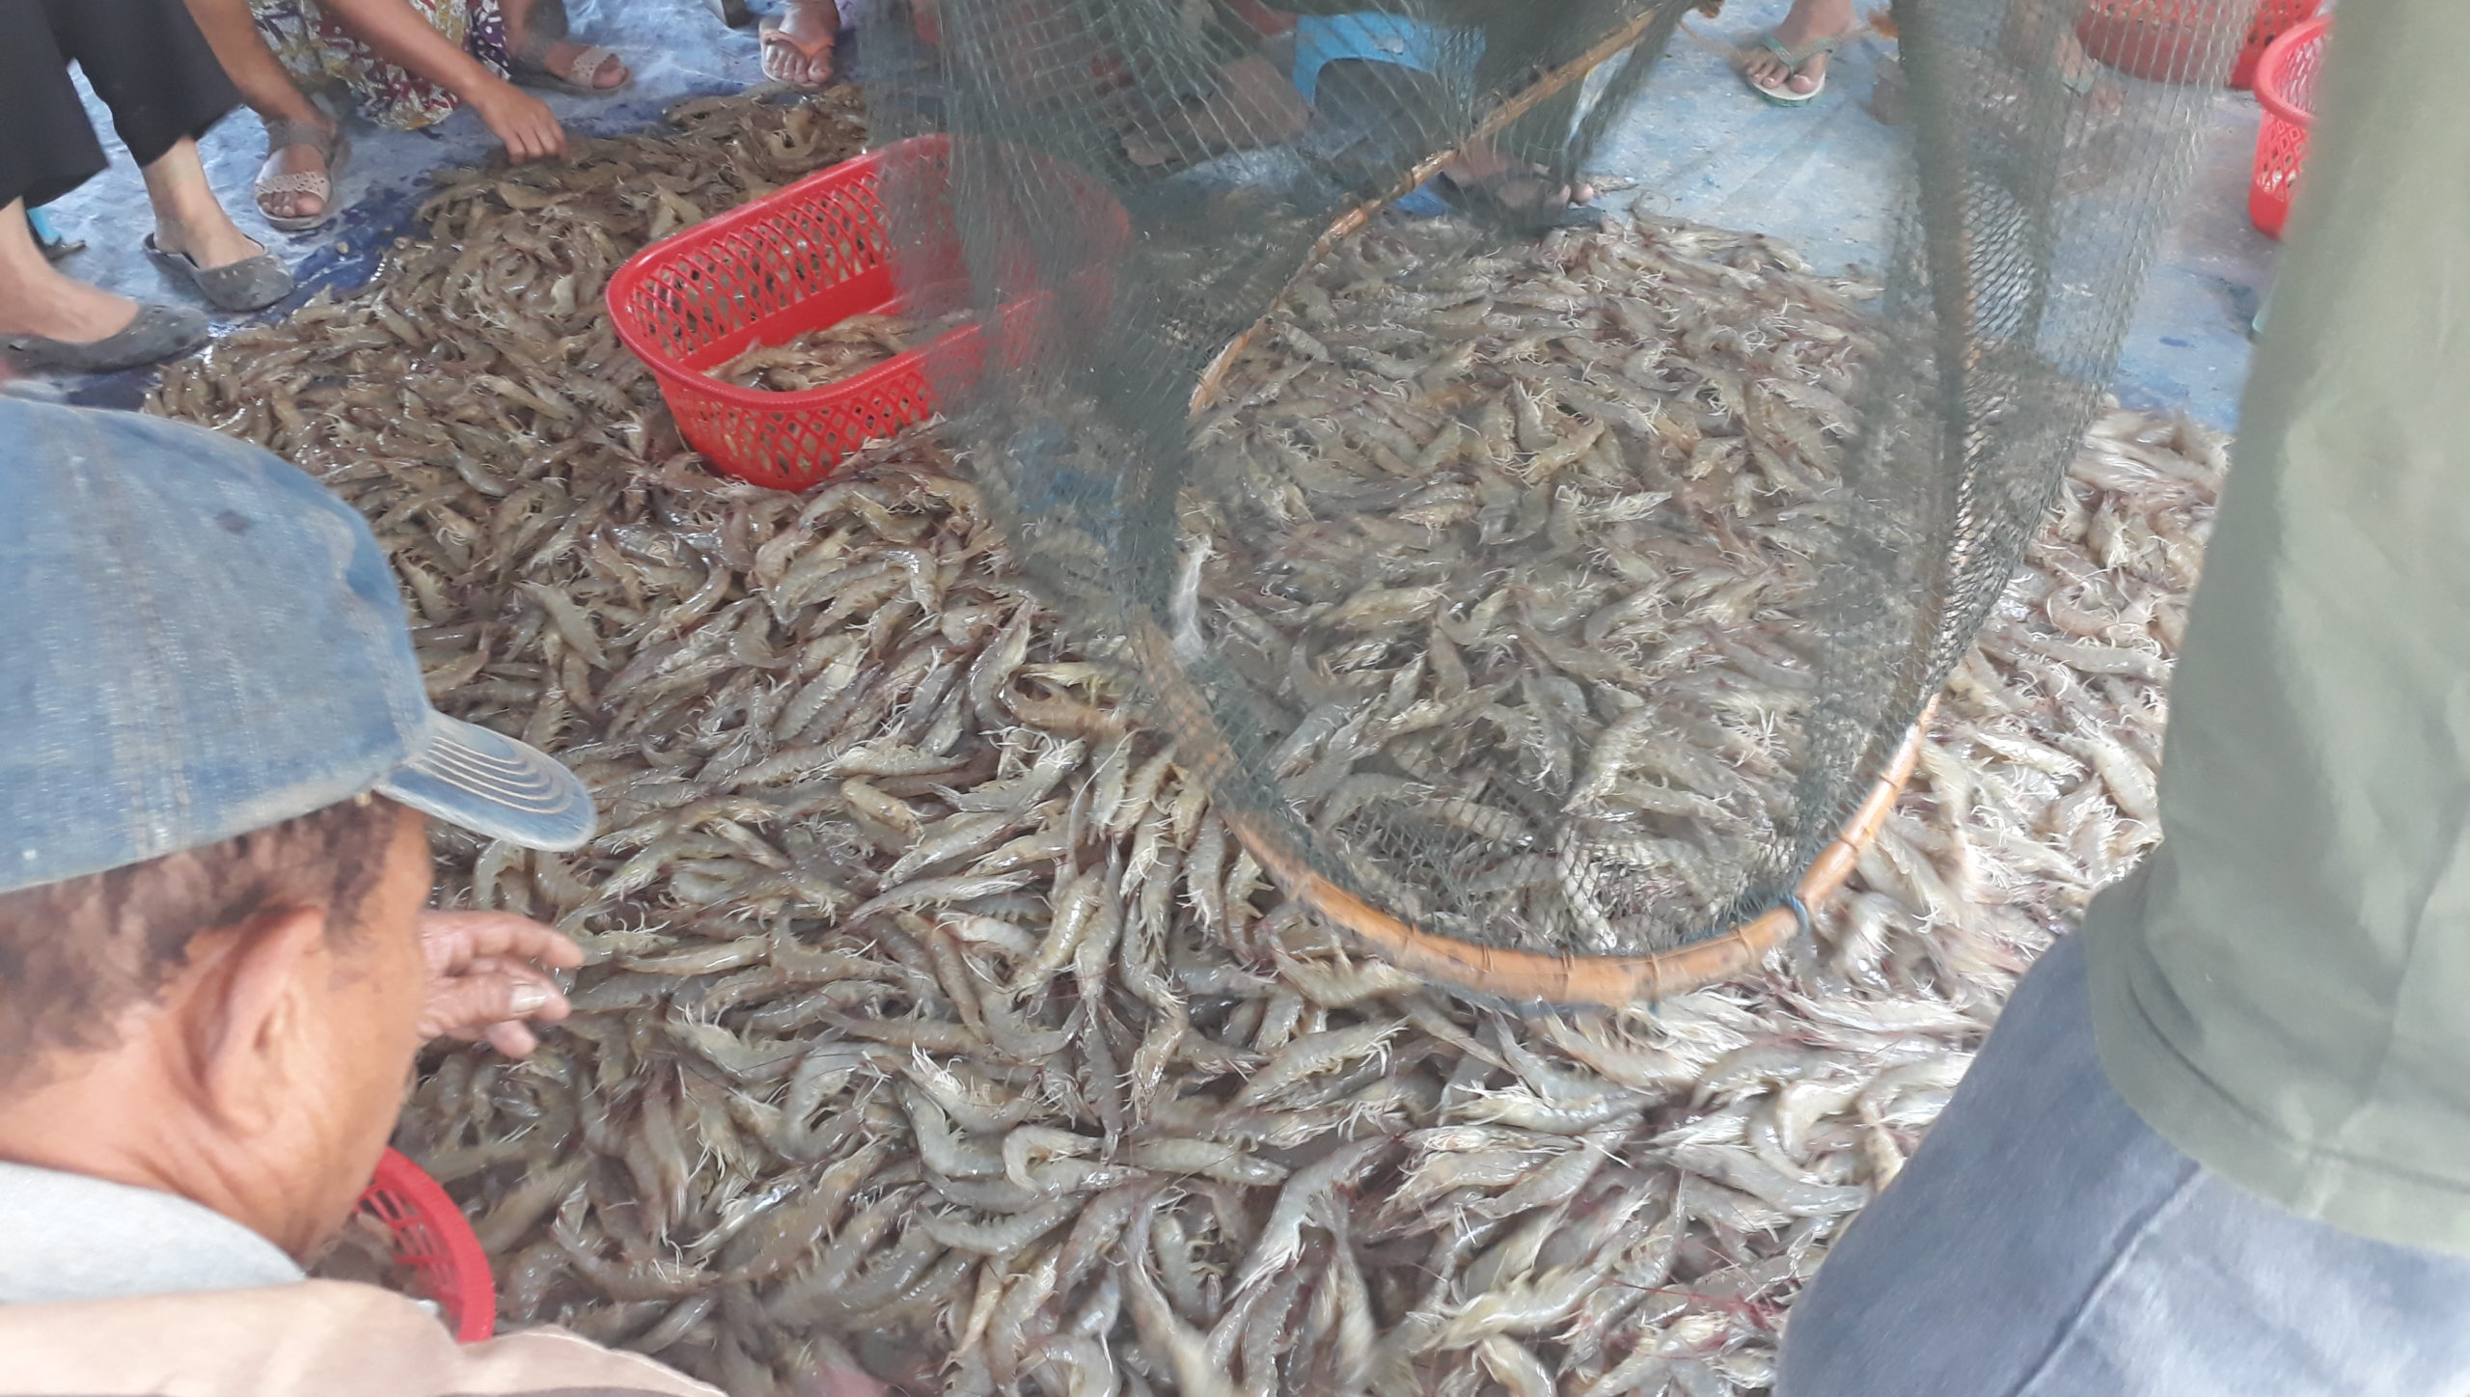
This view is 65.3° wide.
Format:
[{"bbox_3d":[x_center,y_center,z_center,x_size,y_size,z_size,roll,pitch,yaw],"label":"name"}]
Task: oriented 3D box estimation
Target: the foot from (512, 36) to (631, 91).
[{"bbox_3d":[-0.925,-0.894,2.622,0.235,0.100,0.093,15,46,15],"label":"foot"}]

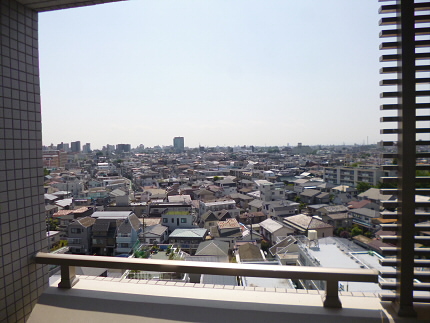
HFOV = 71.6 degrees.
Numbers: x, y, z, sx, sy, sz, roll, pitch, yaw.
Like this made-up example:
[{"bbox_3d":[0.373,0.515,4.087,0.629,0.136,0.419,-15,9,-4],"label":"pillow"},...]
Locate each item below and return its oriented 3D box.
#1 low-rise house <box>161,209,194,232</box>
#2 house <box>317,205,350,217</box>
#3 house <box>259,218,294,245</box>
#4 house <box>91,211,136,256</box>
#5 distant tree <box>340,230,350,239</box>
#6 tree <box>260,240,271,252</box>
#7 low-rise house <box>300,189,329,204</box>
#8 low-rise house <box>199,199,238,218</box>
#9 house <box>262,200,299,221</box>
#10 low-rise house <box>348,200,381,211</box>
[{"bbox_3d":[-10.898,18.990,90.744,9.000,8.200,7.200,-1,3,1],"label":"low-rise house"},{"bbox_3d":[38.730,17.829,98.599,8.000,7.000,6.500,-2,3,-24],"label":"house"},{"bbox_3d":[16.700,19.750,81.520,7.200,6.900,9.000,-1,3,-17],"label":"house"},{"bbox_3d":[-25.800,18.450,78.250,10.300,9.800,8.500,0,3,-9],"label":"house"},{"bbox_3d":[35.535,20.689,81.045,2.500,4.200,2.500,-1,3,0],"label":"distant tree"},{"bbox_3d":[12.467,20.895,72.425,2.500,3.900,2.500,-1,2,0],"label":"tree"},{"bbox_3d":[44.900,16.990,134.940,9.200,7.400,8.500,-1,3,-22],"label":"low-rise house"},{"bbox_3d":[1.106,18.105,112.159,13.000,6.600,8.500,-2,3,-22],"label":"low-rise house"},{"bbox_3d":[24.200,18.340,110.480,10.800,7.000,8.000,-1,3,-23],"label":"house"},{"bbox_3d":[51.990,17.736,103.947,9.500,7.500,8.000,-2,3,-15],"label":"low-rise house"}]

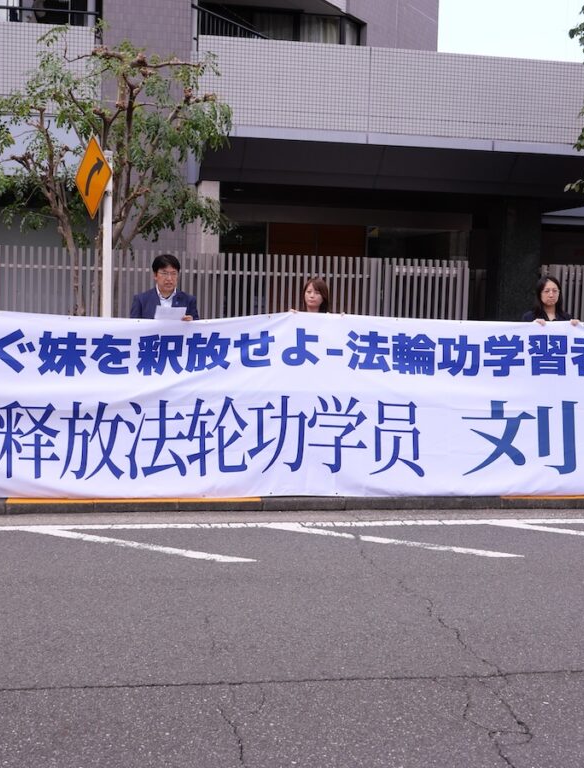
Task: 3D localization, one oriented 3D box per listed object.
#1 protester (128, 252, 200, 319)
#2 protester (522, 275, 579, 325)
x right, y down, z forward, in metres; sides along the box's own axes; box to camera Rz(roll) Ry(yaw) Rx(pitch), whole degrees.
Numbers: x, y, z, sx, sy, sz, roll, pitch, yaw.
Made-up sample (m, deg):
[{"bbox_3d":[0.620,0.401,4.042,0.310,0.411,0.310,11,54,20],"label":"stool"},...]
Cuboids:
[{"bbox_3d":[-0.921,-0.080,7.696,0.530,1.707,0.450,1,6,-8],"label":"protester"},{"bbox_3d":[1.971,-0.016,8.225,0.470,1.636,0.400,1,5,-6],"label":"protester"}]

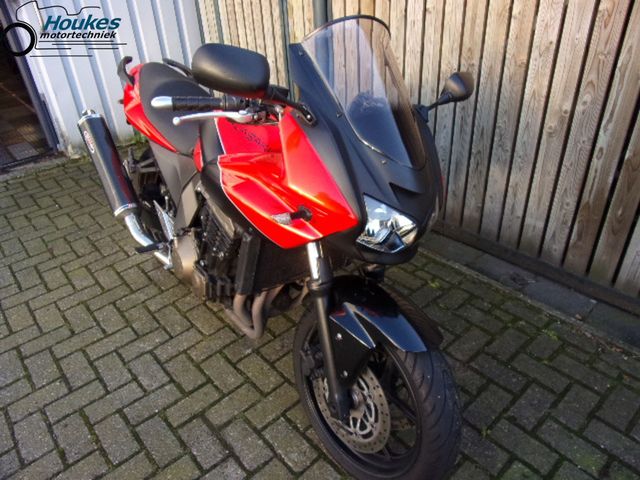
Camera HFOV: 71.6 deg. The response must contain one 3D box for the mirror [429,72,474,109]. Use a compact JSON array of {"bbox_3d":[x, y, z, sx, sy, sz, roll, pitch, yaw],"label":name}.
[{"bbox_3d":[0.356,-0.396,1.178,0.080,0.100,0.200,30,39,34],"label":"mirror"}]

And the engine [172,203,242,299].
[{"bbox_3d":[-0.233,0.031,1.559,0.440,0.480,0.450,-13,31,-37],"label":"engine"}]

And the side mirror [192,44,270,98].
[{"bbox_3d":[-0.156,-0.297,0.786,0.148,0.086,0.075,-2,29,-32],"label":"side mirror"}]

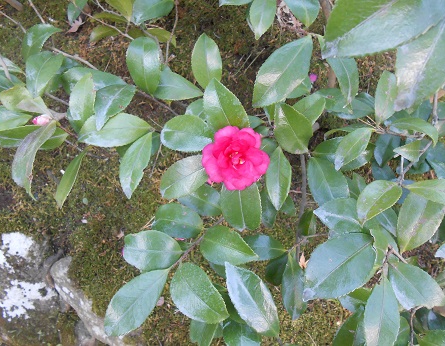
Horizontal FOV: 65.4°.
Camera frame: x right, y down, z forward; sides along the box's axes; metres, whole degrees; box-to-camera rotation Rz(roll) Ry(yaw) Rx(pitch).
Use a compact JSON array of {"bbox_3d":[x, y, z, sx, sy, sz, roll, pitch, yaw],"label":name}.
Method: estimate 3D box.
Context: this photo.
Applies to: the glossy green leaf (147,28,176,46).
[{"bbox_3d":[-0.083,-0.183,0.465,0.046,0.010,0.022,32,62,0],"label":"glossy green leaf"}]

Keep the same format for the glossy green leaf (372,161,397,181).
[{"bbox_3d":[0.221,-0.001,0.477,0.035,0.012,0.058,-17,85,16],"label":"glossy green leaf"}]

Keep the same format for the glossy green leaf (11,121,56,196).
[{"bbox_3d":[-0.225,-0.017,0.415,0.034,0.018,0.093,21,96,23],"label":"glossy green leaf"}]

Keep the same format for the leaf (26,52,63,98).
[{"bbox_3d":[-0.196,-0.108,0.383,0.032,0.014,0.062,13,76,1],"label":"leaf"}]

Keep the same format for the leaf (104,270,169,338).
[{"bbox_3d":[-0.091,0.137,0.365,0.045,0.012,0.102,44,96,11],"label":"leaf"}]

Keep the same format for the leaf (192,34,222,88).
[{"bbox_3d":[-0.019,-0.145,0.450,0.037,0.011,0.073,-1,83,-6],"label":"leaf"}]

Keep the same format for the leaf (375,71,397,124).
[{"bbox_3d":[0.199,-0.092,0.420,0.031,0.011,0.064,9,90,19],"label":"leaf"}]

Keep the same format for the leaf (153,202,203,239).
[{"bbox_3d":[-0.056,0.064,0.435,0.070,0.013,0.045,5,73,17],"label":"leaf"}]

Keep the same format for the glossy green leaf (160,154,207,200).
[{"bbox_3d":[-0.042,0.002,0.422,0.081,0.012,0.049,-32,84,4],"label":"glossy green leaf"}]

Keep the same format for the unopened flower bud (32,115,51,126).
[{"bbox_3d":[-0.203,-0.059,0.390,0.022,0.014,0.014,-9,60,-12],"label":"unopened flower bud"}]

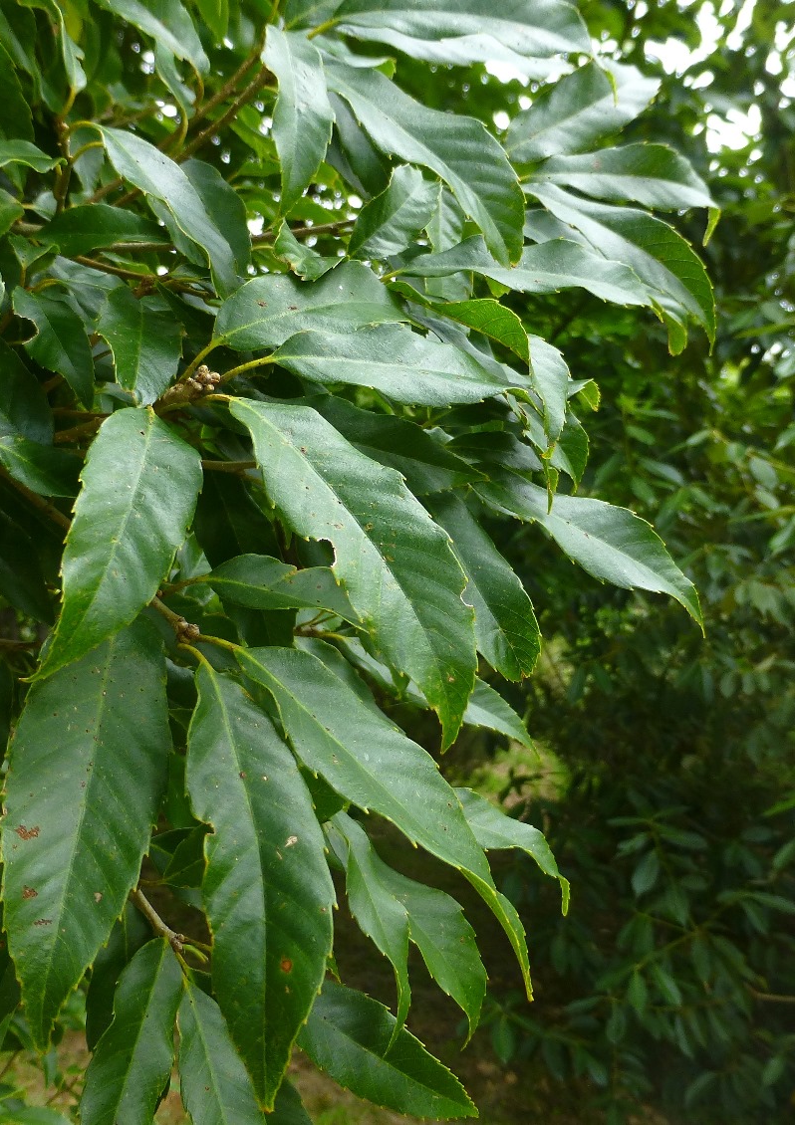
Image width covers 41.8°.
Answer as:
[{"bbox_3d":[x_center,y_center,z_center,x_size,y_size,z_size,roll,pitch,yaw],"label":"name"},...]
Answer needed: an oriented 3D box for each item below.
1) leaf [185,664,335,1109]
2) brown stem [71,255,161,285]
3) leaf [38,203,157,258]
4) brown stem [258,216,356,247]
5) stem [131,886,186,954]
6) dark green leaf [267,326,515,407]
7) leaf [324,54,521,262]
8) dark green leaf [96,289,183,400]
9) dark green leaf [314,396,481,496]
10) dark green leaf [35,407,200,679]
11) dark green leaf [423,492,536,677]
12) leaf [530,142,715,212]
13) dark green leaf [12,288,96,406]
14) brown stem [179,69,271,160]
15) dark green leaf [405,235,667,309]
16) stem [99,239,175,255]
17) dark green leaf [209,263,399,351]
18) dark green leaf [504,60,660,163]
[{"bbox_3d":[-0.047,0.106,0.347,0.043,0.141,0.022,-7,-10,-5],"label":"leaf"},{"bbox_3d":[-0.135,-0.140,0.494,0.058,0.006,0.006,21,8,21],"label":"brown stem"},{"bbox_3d":[-0.147,-0.166,0.520,0.060,0.030,0.016,-6,-32,-19],"label":"leaf"},{"bbox_3d":[-0.049,-0.174,0.546,0.056,0.006,0.006,-13,0,0],"label":"brown stem"},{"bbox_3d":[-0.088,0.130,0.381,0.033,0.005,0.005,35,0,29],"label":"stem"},{"bbox_3d":[-0.002,-0.077,0.405,0.093,0.016,0.035,6,49,-6],"label":"dark green leaf"},{"bbox_3d":[0.011,-0.180,0.465,0.042,0.120,0.025,-37,-11,-25],"label":"leaf"},{"bbox_3d":[-0.113,-0.097,0.455,0.038,0.018,0.079,-5,51,-4],"label":"dark green leaf"},{"bbox_3d":[-0.005,-0.050,0.420,0.092,0.013,0.035,24,40,20],"label":"dark green leaf"},{"bbox_3d":[-0.092,-0.009,0.339,0.041,0.101,0.013,8,-28,10],"label":"dark green leaf"},{"bbox_3d":[0.026,0.005,0.404,0.033,0.094,0.013,-19,-21,-21],"label":"dark green leaf"},{"bbox_3d":[0.102,-0.178,0.486,0.093,0.015,0.032,21,36,31],"label":"leaf"},{"bbox_3d":[-0.155,-0.098,0.470,0.028,0.075,0.012,-25,-23,-25],"label":"dark green leaf"},{"bbox_3d":[-0.096,-0.249,0.580,0.070,0.006,0.006,-37,0,17],"label":"brown stem"},{"bbox_3d":[0.053,-0.121,0.436,0.115,0.015,0.033,13,36,21],"label":"dark green leaf"},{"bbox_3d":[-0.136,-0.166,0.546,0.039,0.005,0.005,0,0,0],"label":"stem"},{"bbox_3d":[-0.034,-0.106,0.435,0.086,0.018,0.040,-12,47,-20],"label":"dark green leaf"},{"bbox_3d":[0.098,-0.241,0.550,0.097,0.018,0.038,-29,54,-12],"label":"dark green leaf"}]

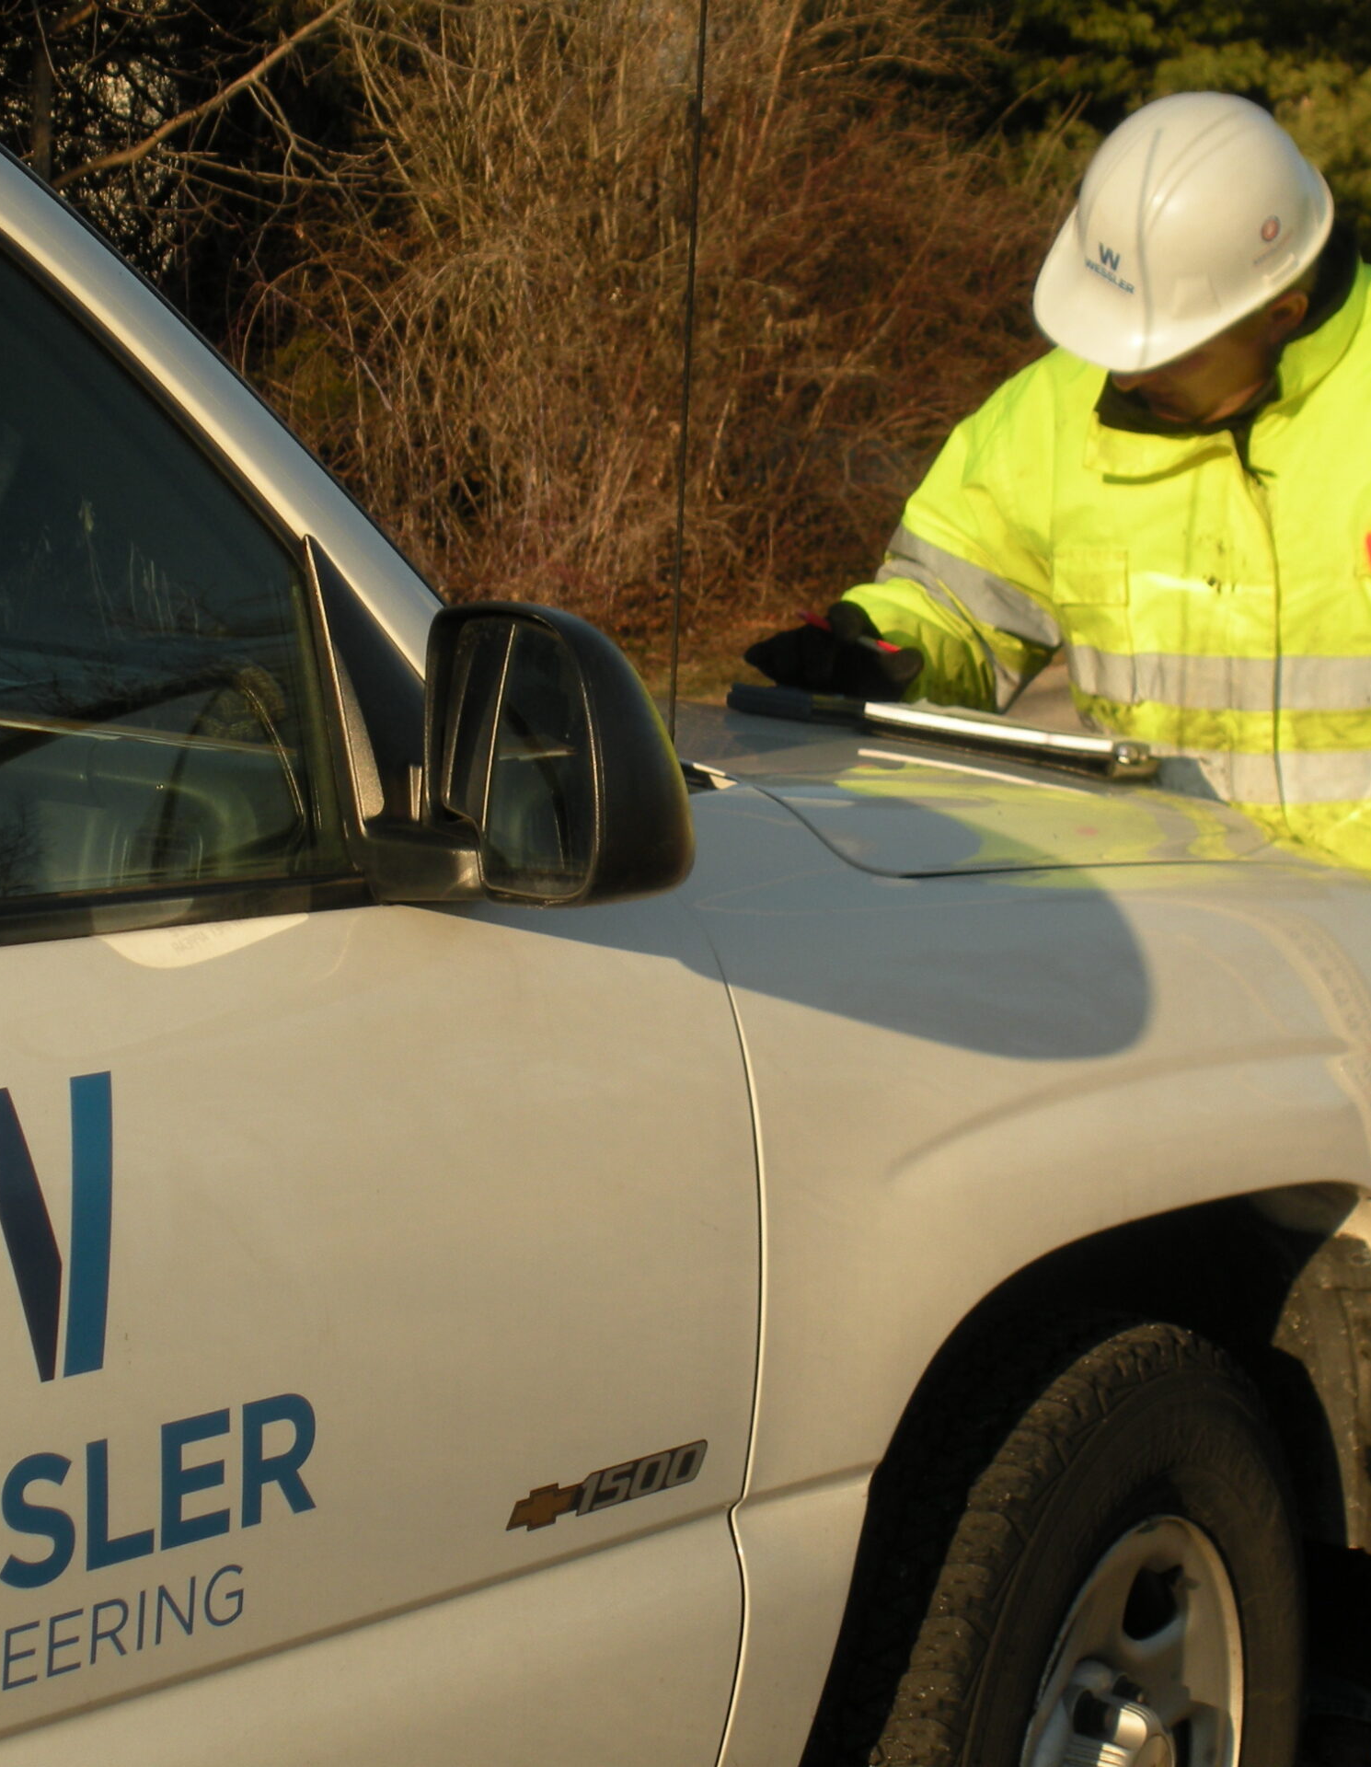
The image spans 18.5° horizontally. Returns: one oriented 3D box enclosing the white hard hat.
[{"bbox_3d":[0.452,-0.607,3.860,0.232,0.155,0.295,29,65,34],"label":"white hard hat"}]

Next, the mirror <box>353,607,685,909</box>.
[{"bbox_3d":[-0.105,-0.084,2.680,0.245,0.192,0.135,8,11,40],"label":"mirror"}]

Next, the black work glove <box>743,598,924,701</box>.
[{"bbox_3d":[0.140,-0.222,4.000,0.175,0.095,0.105,-2,9,-21],"label":"black work glove"}]

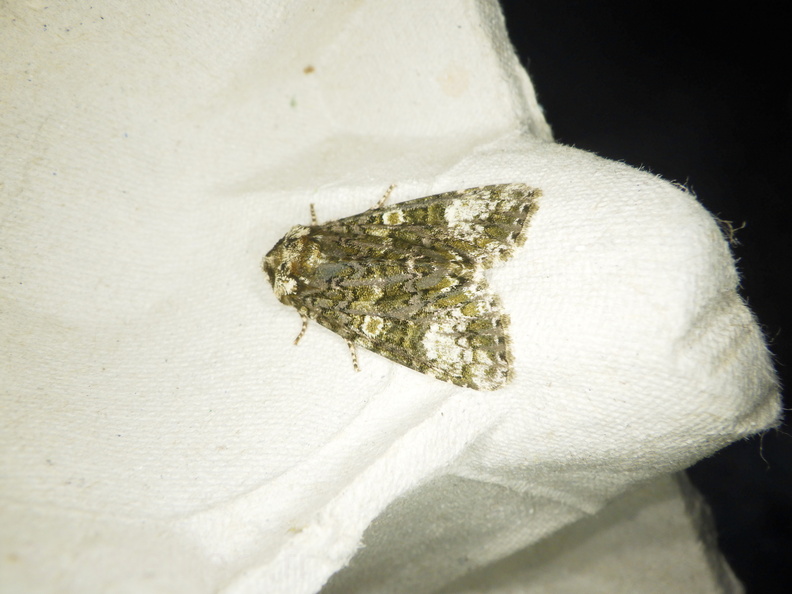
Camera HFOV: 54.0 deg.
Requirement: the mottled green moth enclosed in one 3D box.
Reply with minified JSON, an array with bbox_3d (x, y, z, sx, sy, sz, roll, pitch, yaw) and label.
[{"bbox_3d":[0.000,-0.001,0.061,0.021,0.006,0.016,6,85,-2],"label":"mottled green moth"}]

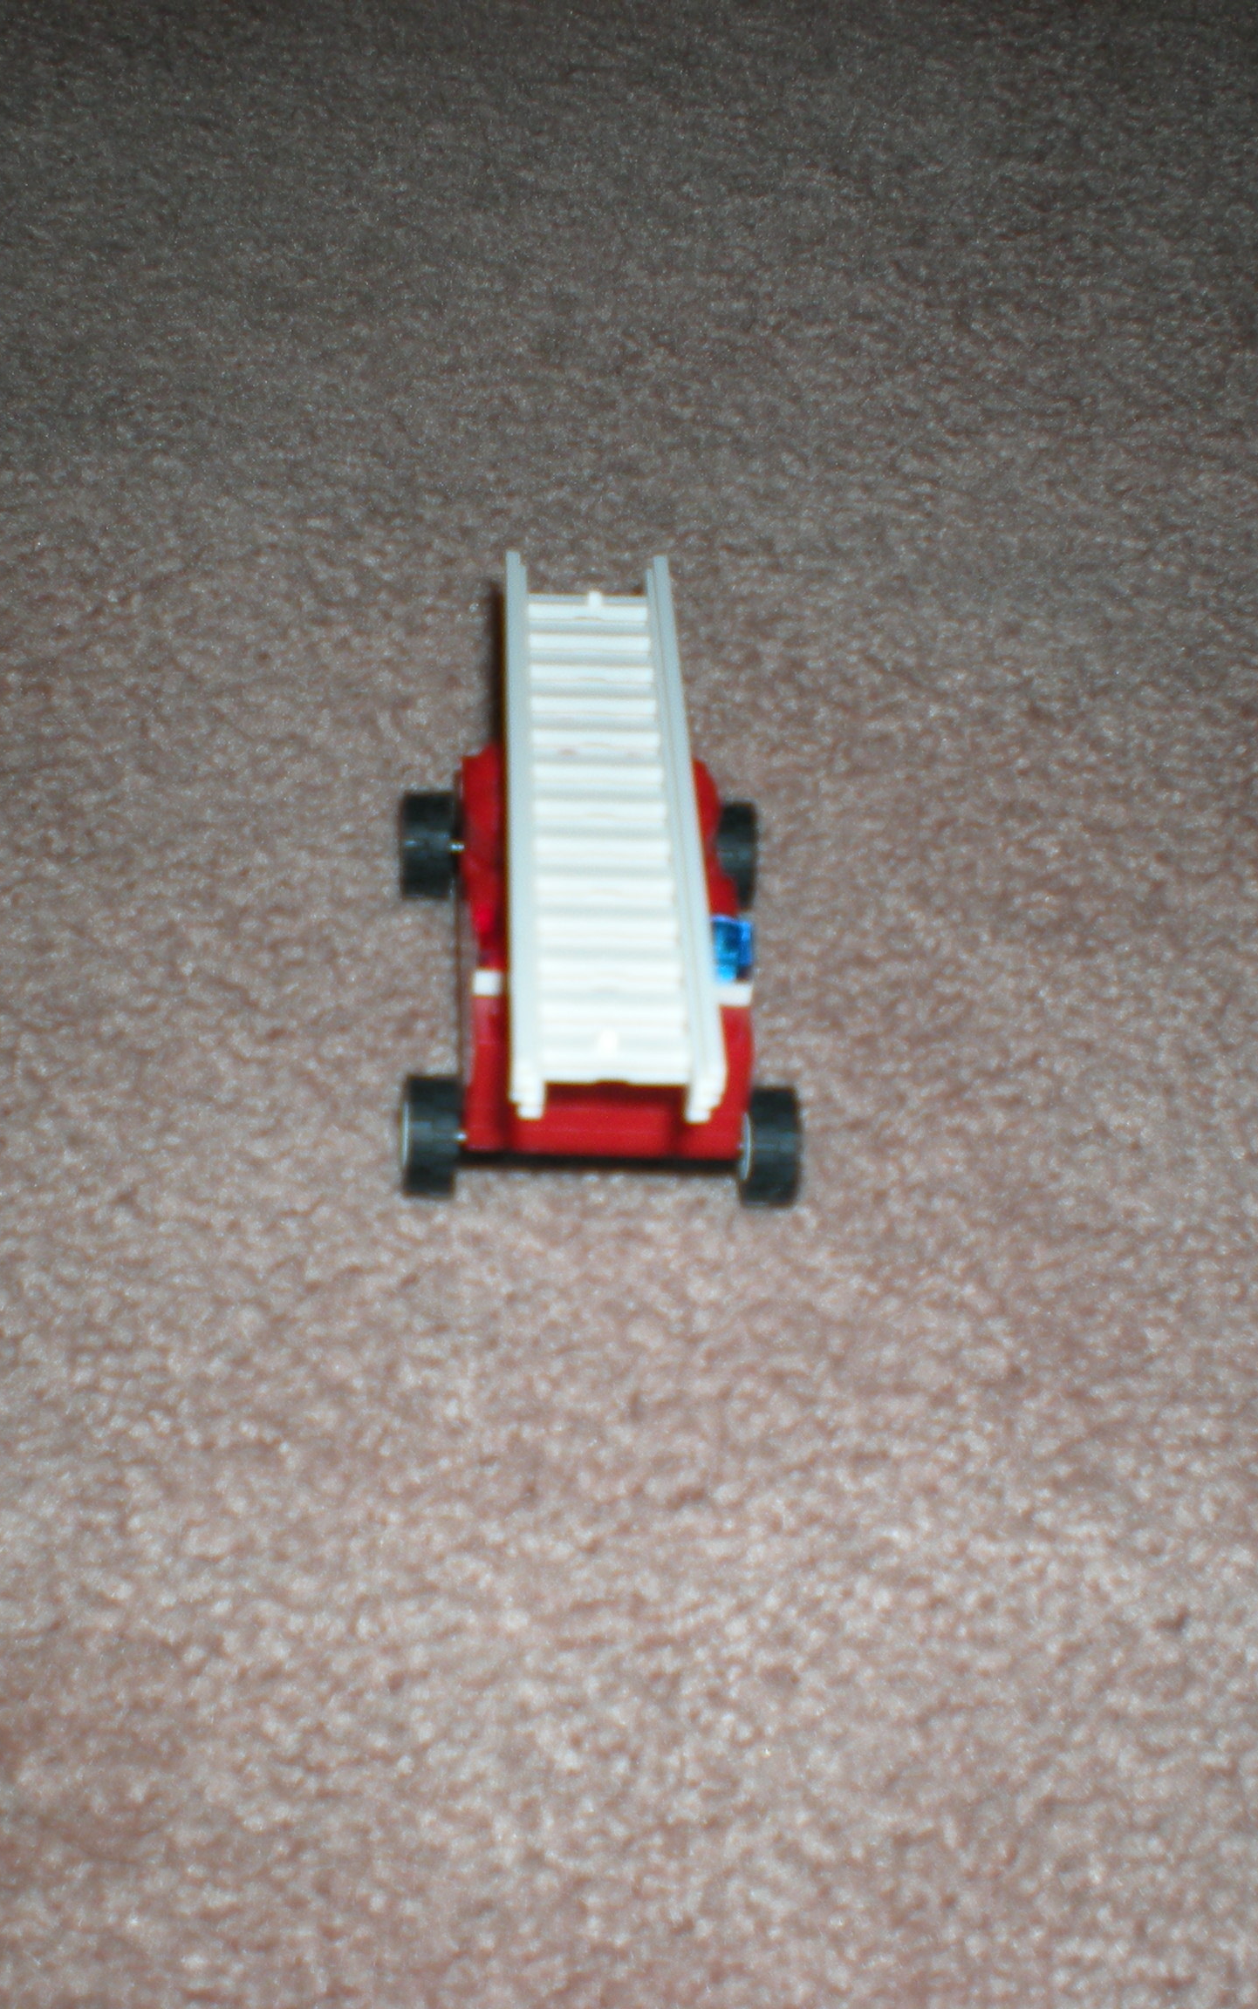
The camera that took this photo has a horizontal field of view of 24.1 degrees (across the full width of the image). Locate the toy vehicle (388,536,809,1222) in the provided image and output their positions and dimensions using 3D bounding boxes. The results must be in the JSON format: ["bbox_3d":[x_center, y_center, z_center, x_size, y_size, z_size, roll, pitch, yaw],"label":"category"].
[{"bbox_3d":[-0.004,-0.014,0.361,0.045,0.032,0.128,2,37,-5],"label":"toy vehicle"}]

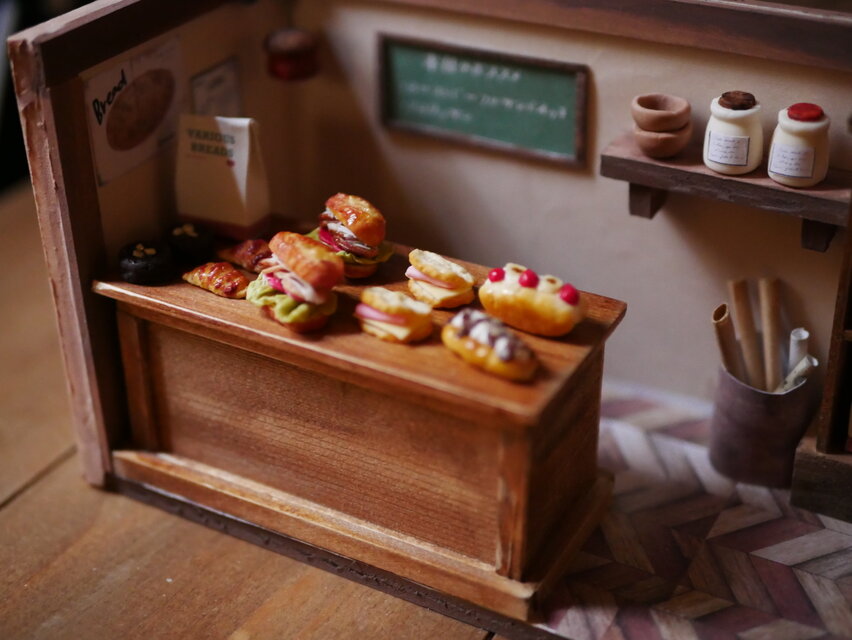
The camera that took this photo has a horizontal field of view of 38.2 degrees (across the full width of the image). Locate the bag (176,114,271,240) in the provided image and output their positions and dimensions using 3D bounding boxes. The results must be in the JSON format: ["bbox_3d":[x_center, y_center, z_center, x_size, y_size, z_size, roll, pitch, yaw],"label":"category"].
[{"bbox_3d":[-0.058,-0.042,0.345,0.023,0.034,0.012,12,33,21],"label":"bag"}]

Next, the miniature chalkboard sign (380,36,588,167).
[{"bbox_3d":[0.017,-0.068,0.378,0.069,0.031,0.003,15,33,25],"label":"miniature chalkboard sign"}]

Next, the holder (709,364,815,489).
[{"bbox_3d":[0.095,0.027,0.350,0.027,0.032,0.027,15,34,25],"label":"holder"}]

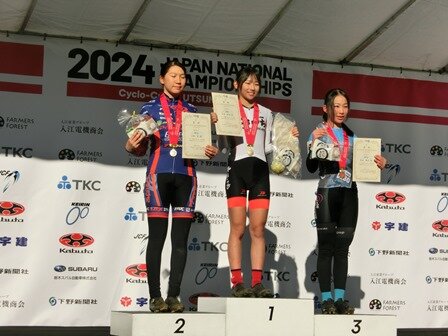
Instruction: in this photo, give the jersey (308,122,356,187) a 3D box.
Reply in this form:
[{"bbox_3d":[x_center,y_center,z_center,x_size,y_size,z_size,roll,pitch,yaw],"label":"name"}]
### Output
[{"bbox_3d":[0.740,-0.083,6.950,0.390,0.460,0.280,3,-7,-17],"label":"jersey"}]

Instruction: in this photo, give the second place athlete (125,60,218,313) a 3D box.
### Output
[{"bbox_3d":[-0.337,0.123,6.600,0.580,1.660,0.400,3,-7,-15],"label":"second place athlete"}]

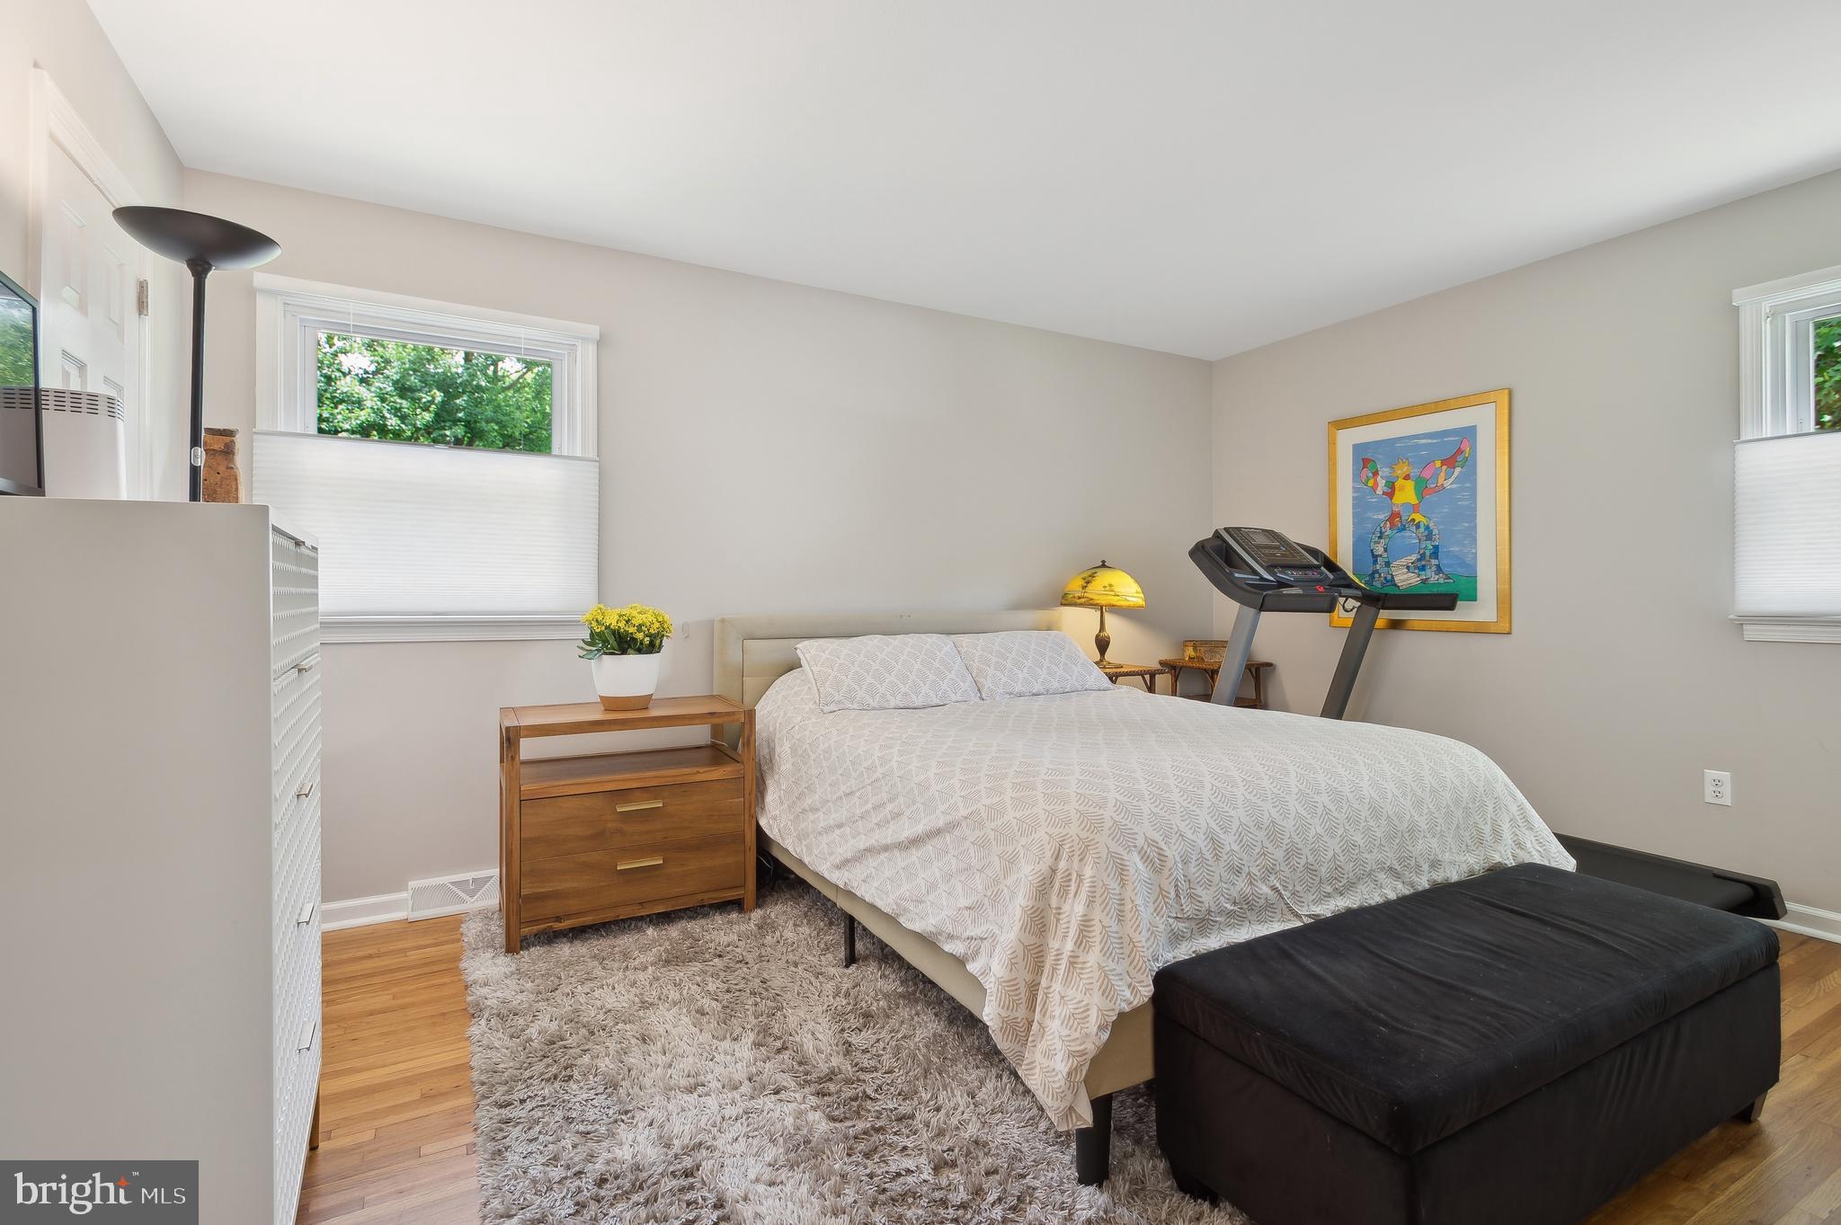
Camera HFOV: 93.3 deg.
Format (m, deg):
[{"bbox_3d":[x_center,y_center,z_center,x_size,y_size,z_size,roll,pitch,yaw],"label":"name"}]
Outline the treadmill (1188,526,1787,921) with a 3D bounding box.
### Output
[{"bbox_3d":[1.931,0.338,3.365,0.850,1.375,1.880,-1,1,-30],"label":"treadmill"}]

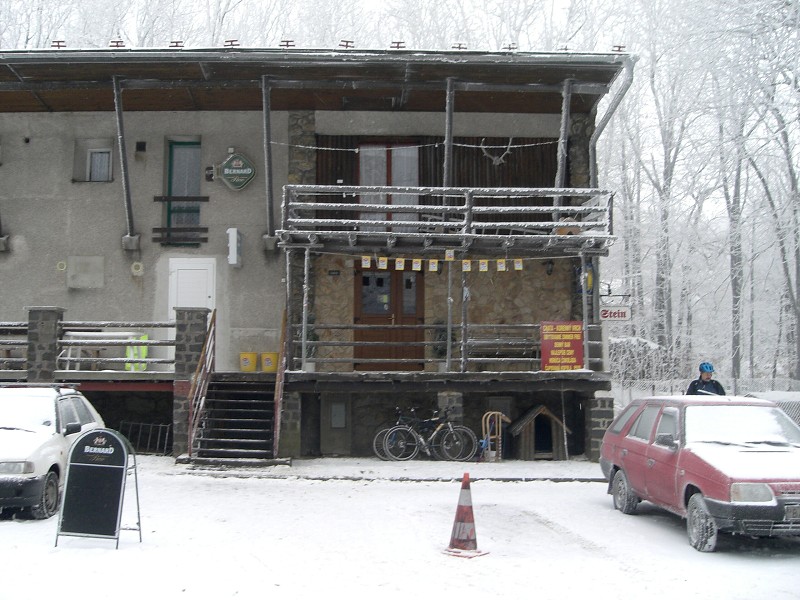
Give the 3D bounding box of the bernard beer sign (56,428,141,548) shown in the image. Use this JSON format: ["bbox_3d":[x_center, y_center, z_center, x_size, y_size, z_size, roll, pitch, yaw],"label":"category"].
[{"bbox_3d":[-3.025,1.885,8.886,0.660,1.149,0.430,-1,-5,14],"label":"bernard beer sign"}]

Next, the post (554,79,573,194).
[{"bbox_3d":[3.337,-2.926,18.090,0.150,3.166,0.150,0,19,-2],"label":"post"}]

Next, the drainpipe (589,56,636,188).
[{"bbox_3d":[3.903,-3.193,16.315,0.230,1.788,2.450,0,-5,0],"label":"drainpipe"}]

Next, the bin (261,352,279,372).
[{"bbox_3d":[-2.518,1.210,17.009,0.330,0.379,0.330,0,-5,0],"label":"bin"}]

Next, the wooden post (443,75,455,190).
[{"bbox_3d":[0.977,-2.906,17.938,0.135,3.151,0.135,0,19,-2],"label":"wooden post"}]

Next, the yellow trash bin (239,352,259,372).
[{"bbox_3d":[-2.931,1.210,17.009,0.336,0.379,0.336,0,-5,0],"label":"yellow trash bin"}]

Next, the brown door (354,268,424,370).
[{"bbox_3d":[-0.207,0.326,17.317,1.394,2.200,0.120,0,-5,0],"label":"brown door"}]

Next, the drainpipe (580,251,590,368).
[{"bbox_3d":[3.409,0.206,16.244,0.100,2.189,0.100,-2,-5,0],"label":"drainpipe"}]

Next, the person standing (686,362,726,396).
[{"bbox_3d":[4.387,1.824,12.486,0.530,1.872,0.400,-1,-5,7],"label":"person standing"}]

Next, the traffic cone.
[{"bbox_3d":[0.622,2.004,8.272,0.340,0.760,0.340,-5,-7,45],"label":"traffic cone"}]

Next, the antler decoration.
[{"bbox_3d":[2.050,-3.128,18.560,0.687,0.582,0.280,0,-5,-2],"label":"antler decoration"}]

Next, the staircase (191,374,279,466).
[{"bbox_3d":[-2.920,2.167,16.070,1.547,1.600,1.700,0,-5,-1],"label":"staircase"}]

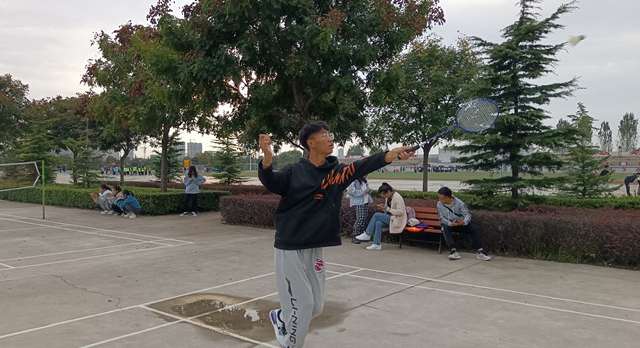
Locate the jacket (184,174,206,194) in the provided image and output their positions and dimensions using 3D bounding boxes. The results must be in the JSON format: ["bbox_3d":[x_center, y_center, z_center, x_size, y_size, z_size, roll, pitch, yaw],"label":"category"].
[{"bbox_3d":[-3.816,0.280,15.300,0.660,0.610,0.380,0,1,-3],"label":"jacket"}]

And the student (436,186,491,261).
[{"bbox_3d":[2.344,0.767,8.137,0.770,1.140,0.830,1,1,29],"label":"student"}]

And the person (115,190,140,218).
[{"bbox_3d":[-5.466,0.845,14.250,0.640,0.800,0.500,0,1,-37],"label":"person"}]

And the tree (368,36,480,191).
[{"bbox_3d":[3.467,-1.635,16.486,3.800,5.820,3.800,0,0,0],"label":"tree"}]

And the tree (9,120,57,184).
[{"bbox_3d":[-14.348,-0.762,25.000,2.350,3.700,2.350,0,1,0],"label":"tree"}]

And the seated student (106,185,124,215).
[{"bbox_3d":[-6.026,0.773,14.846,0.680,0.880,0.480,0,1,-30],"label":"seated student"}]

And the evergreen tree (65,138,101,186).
[{"bbox_3d":[-10.143,-0.278,21.500,1.750,2.850,1.750,0,1,0],"label":"evergreen tree"}]

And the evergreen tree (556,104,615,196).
[{"bbox_3d":[7.978,-0.403,15.000,1.750,3.450,1.750,0,1,0],"label":"evergreen tree"}]

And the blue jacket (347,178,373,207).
[{"bbox_3d":[0.756,0.354,9.550,0.340,0.580,0.460,1,1,41],"label":"blue jacket"}]

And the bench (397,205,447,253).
[{"bbox_3d":[1.913,0.948,8.858,1.580,0.770,0.620,1,1,38],"label":"bench"}]

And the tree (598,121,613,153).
[{"bbox_3d":[82.928,-7.800,145.000,4.200,16.500,4.200,0,0,0],"label":"tree"}]

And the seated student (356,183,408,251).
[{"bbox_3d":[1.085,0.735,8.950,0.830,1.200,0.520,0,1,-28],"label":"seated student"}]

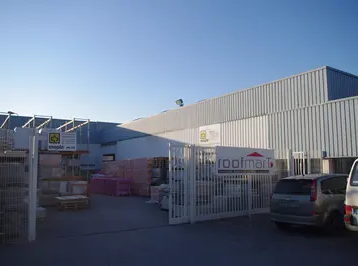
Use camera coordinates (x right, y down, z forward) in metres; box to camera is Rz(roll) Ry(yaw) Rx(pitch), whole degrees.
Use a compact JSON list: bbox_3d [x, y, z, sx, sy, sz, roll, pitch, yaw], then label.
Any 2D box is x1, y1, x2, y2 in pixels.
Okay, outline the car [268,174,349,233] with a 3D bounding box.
[{"bbox_3d":[5.273,2.335,10.735,4.650,1.720,1.850,4,-8,-38],"label":"car"}]

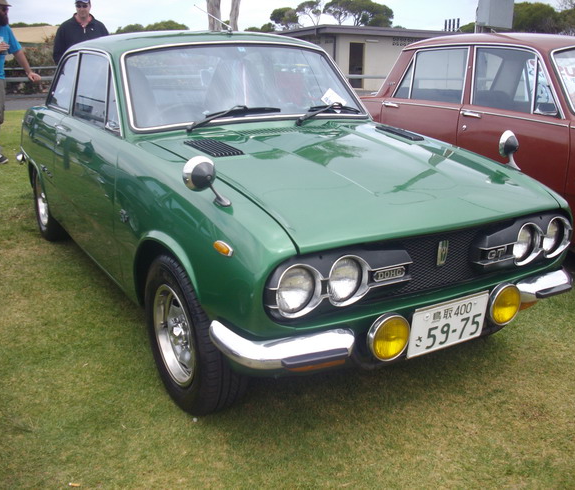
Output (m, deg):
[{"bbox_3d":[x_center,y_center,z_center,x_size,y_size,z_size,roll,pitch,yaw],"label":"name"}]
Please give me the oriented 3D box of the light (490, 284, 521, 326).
[{"bbox_3d":[0.731,0.203,2.420,0.152,0.152,0.085,-10,20,-29],"label":"light"}]

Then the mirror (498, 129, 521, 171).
[{"bbox_3d":[0.913,-0.384,2.809,0.115,0.145,0.160,-9,19,-30],"label":"mirror"}]

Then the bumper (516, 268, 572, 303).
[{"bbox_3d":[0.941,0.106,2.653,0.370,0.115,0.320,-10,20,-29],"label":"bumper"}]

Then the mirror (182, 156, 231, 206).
[{"bbox_3d":[-0.255,-0.194,2.117,0.115,0.145,0.160,-9,19,-30],"label":"mirror"}]

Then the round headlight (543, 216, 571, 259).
[{"bbox_3d":[0.992,-0.028,2.537,0.150,0.150,0.080,-9,19,-30],"label":"round headlight"}]

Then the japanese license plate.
[{"bbox_3d":[0.528,0.261,2.277,0.330,0.165,0.020,-9,25,-30],"label":"japanese license plate"}]

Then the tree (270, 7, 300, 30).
[{"bbox_3d":[-0.310,-21.450,72.000,3.100,6.000,3.100,1,16,0],"label":"tree"}]

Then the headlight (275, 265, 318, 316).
[{"bbox_3d":[0.028,0.129,1.965,0.150,0.150,0.080,-9,19,-30],"label":"headlight"}]

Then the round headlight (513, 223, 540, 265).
[{"bbox_3d":[0.825,-0.012,2.464,0.157,0.157,0.100,-10,20,-29],"label":"round headlight"}]

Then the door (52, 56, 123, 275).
[{"bbox_3d":[-0.918,-0.421,3.346,0.190,0.950,1.080,-10,20,-29],"label":"door"}]

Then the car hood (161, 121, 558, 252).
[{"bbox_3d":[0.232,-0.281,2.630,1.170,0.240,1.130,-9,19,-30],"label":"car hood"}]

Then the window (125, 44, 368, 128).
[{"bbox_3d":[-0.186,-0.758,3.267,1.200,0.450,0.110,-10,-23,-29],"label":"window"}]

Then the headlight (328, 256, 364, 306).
[{"bbox_3d":[0.166,0.099,2.099,0.157,0.157,0.100,-10,20,-29],"label":"headlight"}]

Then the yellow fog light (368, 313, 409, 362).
[{"bbox_3d":[0.303,0.275,2.183,0.152,0.152,0.085,-10,20,-29],"label":"yellow fog light"}]

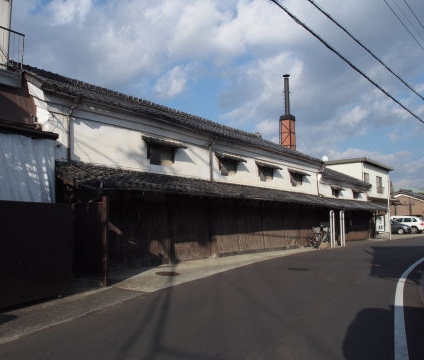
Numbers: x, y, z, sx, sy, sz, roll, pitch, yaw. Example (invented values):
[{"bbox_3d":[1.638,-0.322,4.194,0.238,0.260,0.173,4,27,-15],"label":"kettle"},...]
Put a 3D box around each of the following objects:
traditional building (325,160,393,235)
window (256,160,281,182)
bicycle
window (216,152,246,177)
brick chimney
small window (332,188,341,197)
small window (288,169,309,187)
[{"bbox_3d":[12.707,2.153,37.545,7.400,6.600,7.839,-6,-8,38],"label":"traditional building"},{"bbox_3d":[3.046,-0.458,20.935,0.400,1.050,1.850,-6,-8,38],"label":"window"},{"bbox_3d":[5.804,3.210,21.450,0.560,1.100,1.650,1,-7,-20],"label":"bicycle"},{"bbox_3d":[0.919,-0.731,18.302,0.400,1.050,1.850,-6,-8,38],"label":"window"},{"bbox_3d":[8.124,-2.726,40.530,1.250,17.077,1.250,-6,-8,38],"label":"brick chimney"},{"bbox_3d":[9.147,0.937,28.530,0.250,0.720,1.300,-6,-8,38],"label":"small window"},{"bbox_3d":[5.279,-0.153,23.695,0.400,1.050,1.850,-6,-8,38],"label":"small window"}]

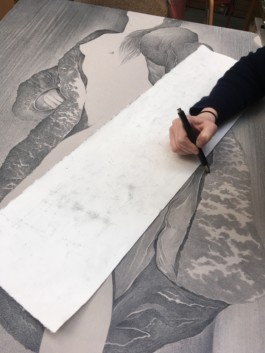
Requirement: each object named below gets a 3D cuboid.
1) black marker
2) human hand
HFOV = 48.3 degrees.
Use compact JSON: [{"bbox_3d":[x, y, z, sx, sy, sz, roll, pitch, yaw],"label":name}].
[{"bbox_3d":[0.129,-0.071,0.614,0.013,0.155,0.013,-25,25,13],"label":"black marker"},{"bbox_3d":[0.131,-0.093,0.635,0.110,0.080,0.085,-18,59,-16],"label":"human hand"}]

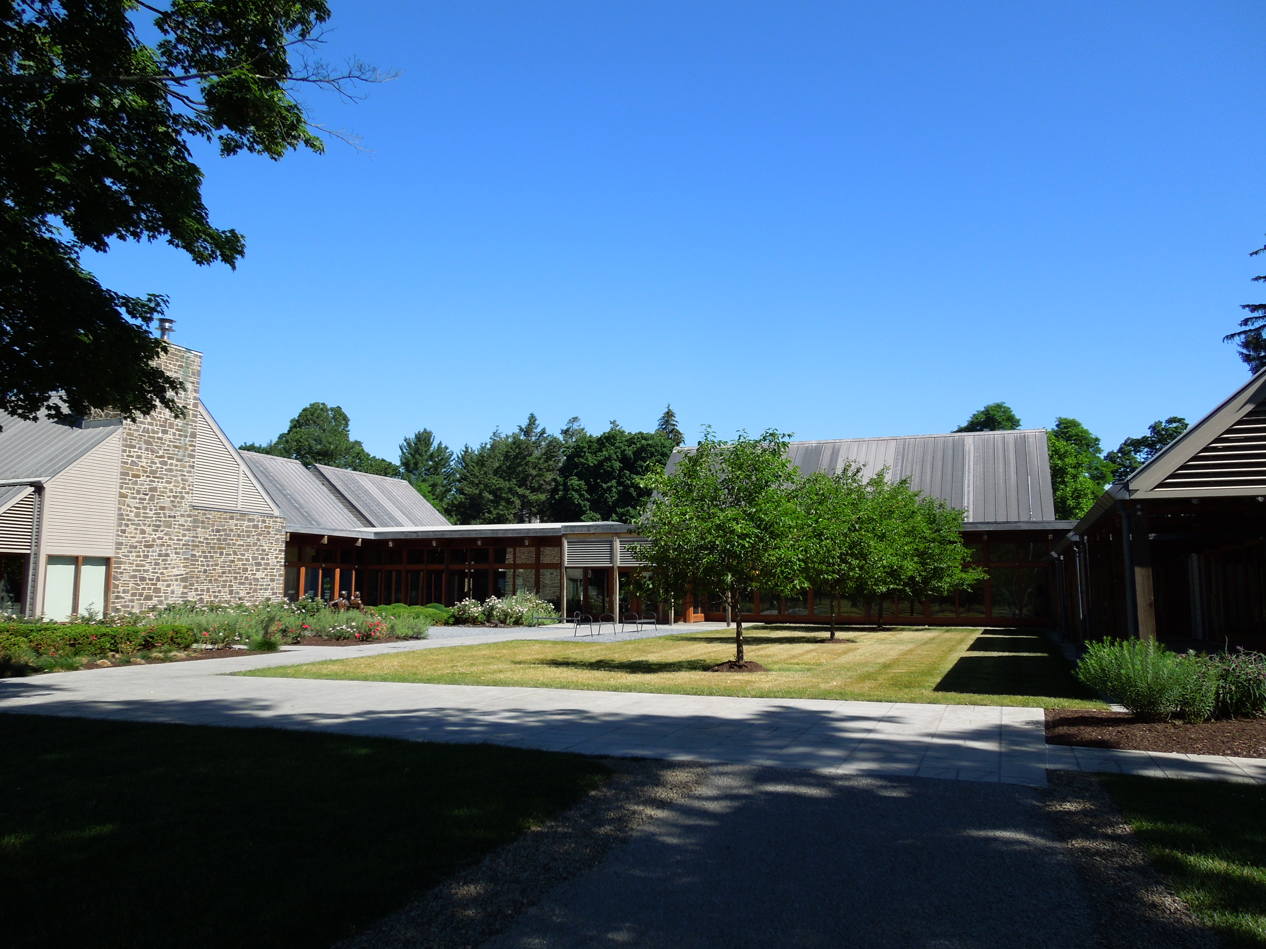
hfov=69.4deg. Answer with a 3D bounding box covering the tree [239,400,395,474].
[{"bbox_3d":[-31.739,2.922,93.130,15.238,20.831,13.715,3,-8,-19],"label":"tree"}]

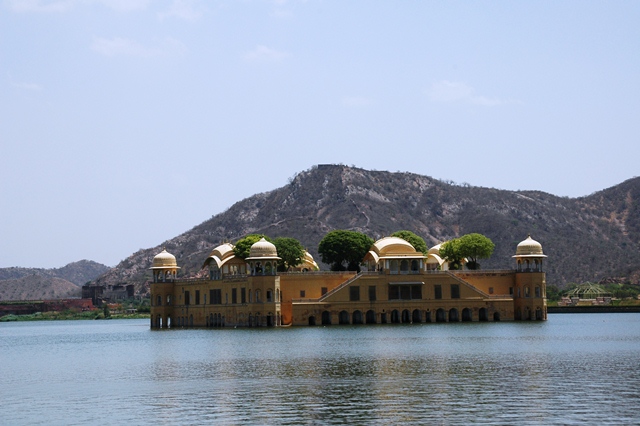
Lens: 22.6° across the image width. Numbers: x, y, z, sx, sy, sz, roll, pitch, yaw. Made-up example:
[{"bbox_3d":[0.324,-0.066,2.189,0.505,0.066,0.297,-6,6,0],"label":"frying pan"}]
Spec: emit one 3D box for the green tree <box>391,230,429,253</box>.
[{"bbox_3d":[15.681,6.826,295.000,8.400,7.200,8.200,-1,-3,0],"label":"green tree"}]

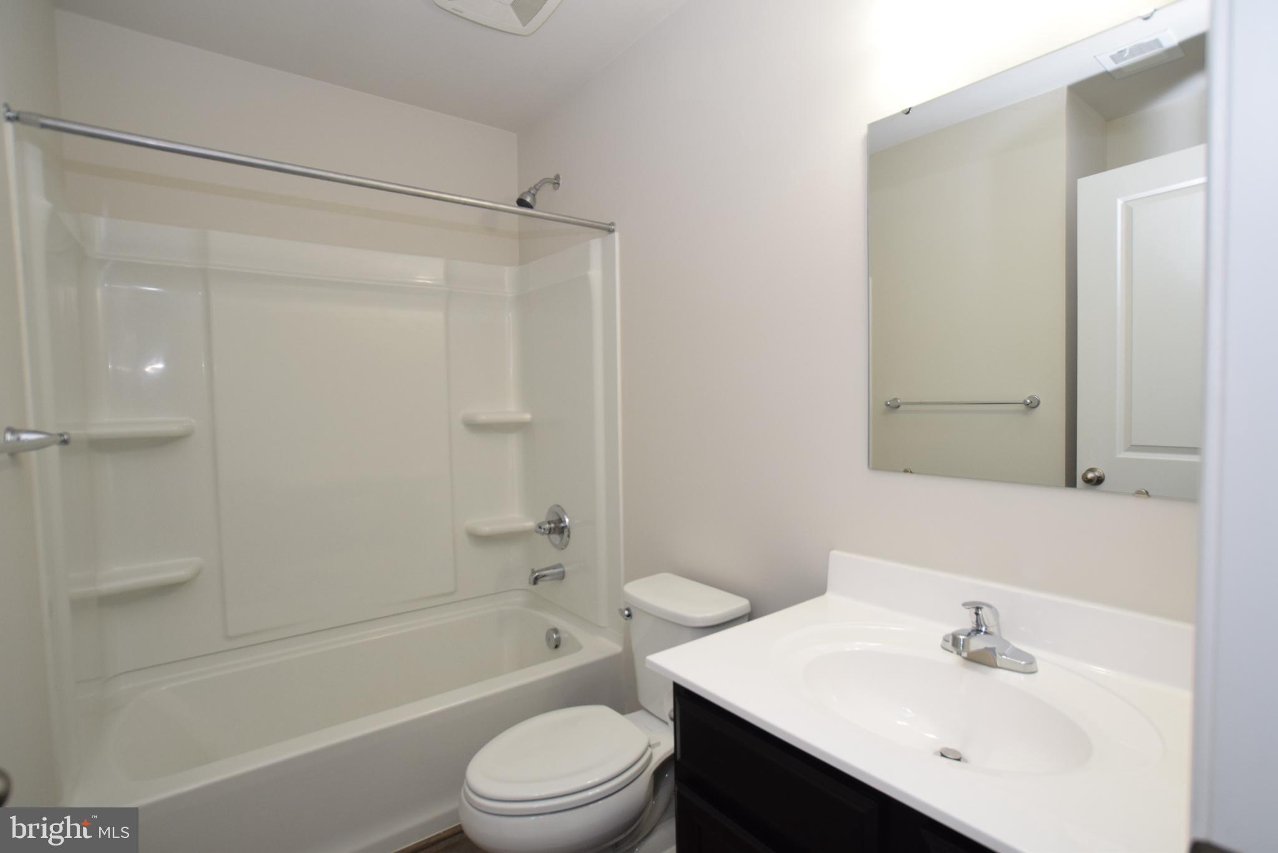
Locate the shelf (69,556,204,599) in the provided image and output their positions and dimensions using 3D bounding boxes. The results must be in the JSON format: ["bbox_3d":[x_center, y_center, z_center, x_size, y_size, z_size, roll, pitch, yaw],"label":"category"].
[{"bbox_3d":[-1.576,0.479,1.807,0.285,0.047,0.125,-3,3,-37],"label":"shelf"}]

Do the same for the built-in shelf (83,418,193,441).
[{"bbox_3d":[-1.581,0.008,1.795,0.275,0.050,0.120,-3,3,-37],"label":"built-in shelf"}]

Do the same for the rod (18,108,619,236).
[{"bbox_3d":[-0.715,-0.689,1.633,1.519,0.042,0.042,-3,3,-34],"label":"rod"}]

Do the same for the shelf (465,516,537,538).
[{"bbox_3d":[-0.606,0.438,2.478,0.260,0.045,0.120,-3,3,-37],"label":"shelf"}]

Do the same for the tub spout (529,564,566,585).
[{"bbox_3d":[-0.381,0.607,2.330,0.145,0.065,0.060,-3,3,-37],"label":"tub spout"}]

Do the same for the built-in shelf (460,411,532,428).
[{"bbox_3d":[-0.618,-0.035,2.464,0.265,0.050,0.120,-3,3,-37],"label":"built-in shelf"}]

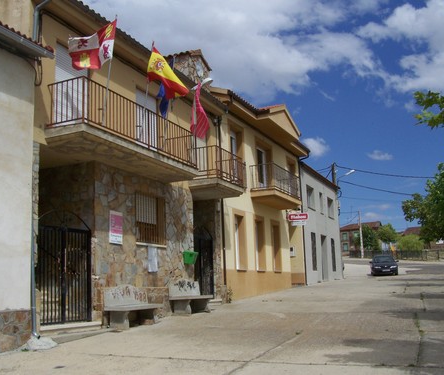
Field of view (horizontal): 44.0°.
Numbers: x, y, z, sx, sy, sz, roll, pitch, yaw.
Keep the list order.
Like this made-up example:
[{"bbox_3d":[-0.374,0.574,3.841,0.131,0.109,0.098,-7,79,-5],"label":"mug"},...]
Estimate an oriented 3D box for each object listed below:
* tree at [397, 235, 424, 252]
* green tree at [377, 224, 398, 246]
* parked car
[{"bbox_3d":[27.853,8.707,81.000,4.060,3.540,4.200,-7,-12,24],"label":"tree"},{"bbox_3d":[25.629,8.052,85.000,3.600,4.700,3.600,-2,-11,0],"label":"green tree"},{"bbox_3d":[11.215,5.379,38.000,1.730,1.430,4.400,-5,-8,14],"label":"parked car"}]

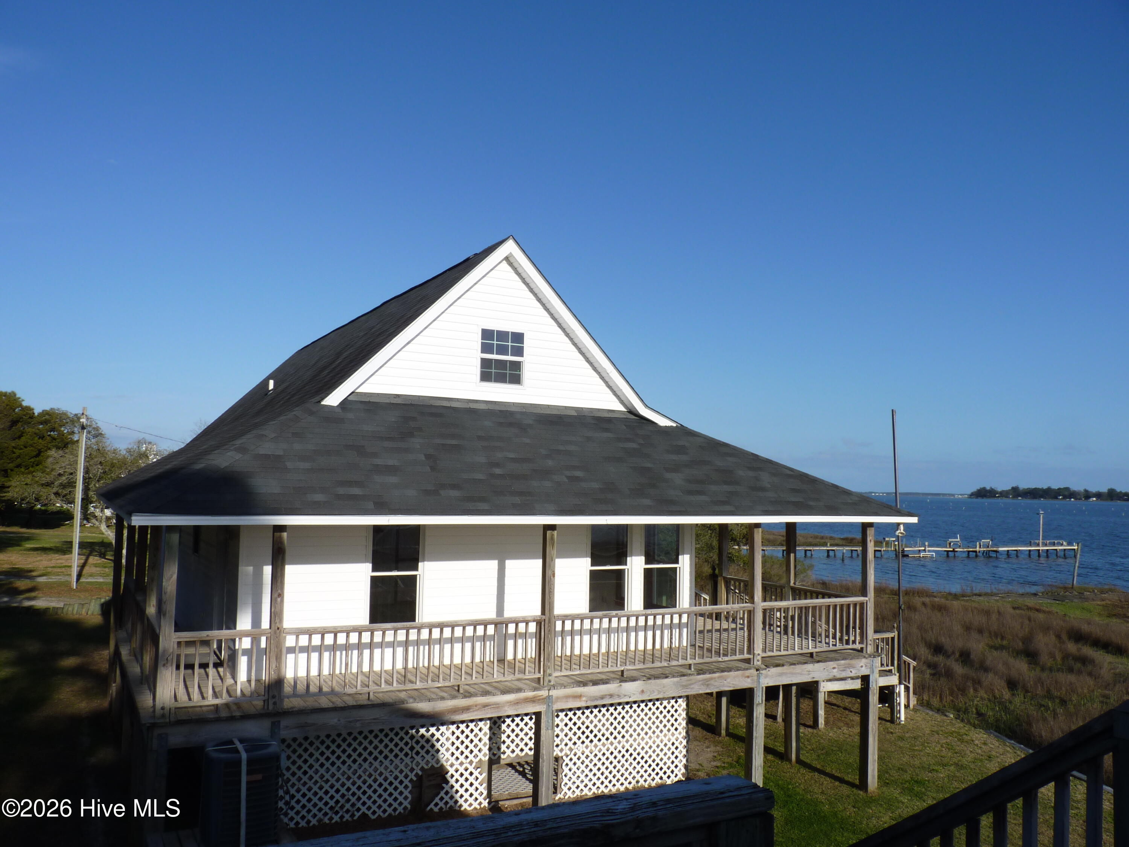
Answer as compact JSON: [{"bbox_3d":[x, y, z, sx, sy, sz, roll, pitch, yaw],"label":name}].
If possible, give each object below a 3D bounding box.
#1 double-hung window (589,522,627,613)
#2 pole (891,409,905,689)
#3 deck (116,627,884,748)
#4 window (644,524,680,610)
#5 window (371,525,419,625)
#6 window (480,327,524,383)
[{"bbox_3d":[0.725,2.334,14.223,0.780,1.660,0.100,4,-5,-29],"label":"double-hung window"},{"bbox_3d":[7.226,3.034,19.070,0.120,6.650,0.120,4,-5,-29],"label":"pole"},{"bbox_3d":[-1.322,3.823,14.918,11.000,0.300,7.250,4,-5,-29],"label":"deck"},{"bbox_3d":[1.638,2.393,14.738,0.780,1.660,0.100,4,-5,-29],"label":"window"},{"bbox_3d":[-2.391,2.131,12.466,0.780,1.660,0.100,4,-5,-29],"label":"window"},{"bbox_3d":[-0.954,-1.005,13.471,0.790,0.880,0.100,4,-5,-29],"label":"window"}]

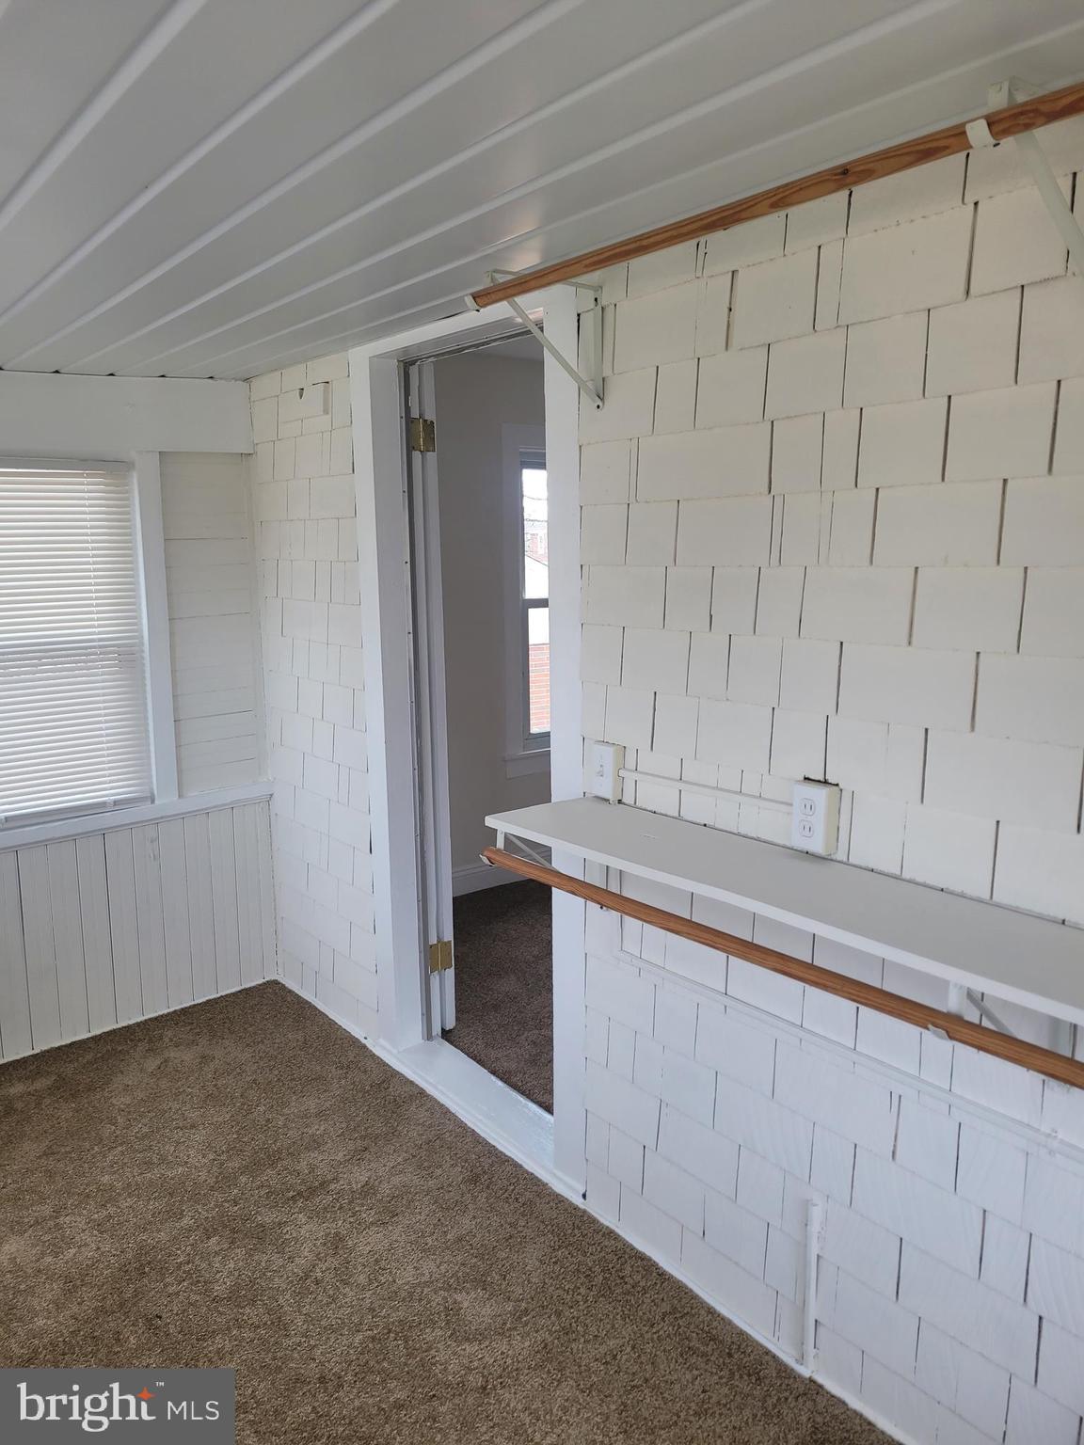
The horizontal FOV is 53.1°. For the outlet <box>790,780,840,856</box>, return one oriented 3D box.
[{"bbox_3d":[0.482,0.167,1.912,0.036,0.115,0.071,-7,11,-36],"label":"outlet"}]

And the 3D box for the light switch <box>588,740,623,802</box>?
[{"bbox_3d":[0.139,0.105,2.366,0.031,0.115,0.071,-7,11,-36],"label":"light switch"}]

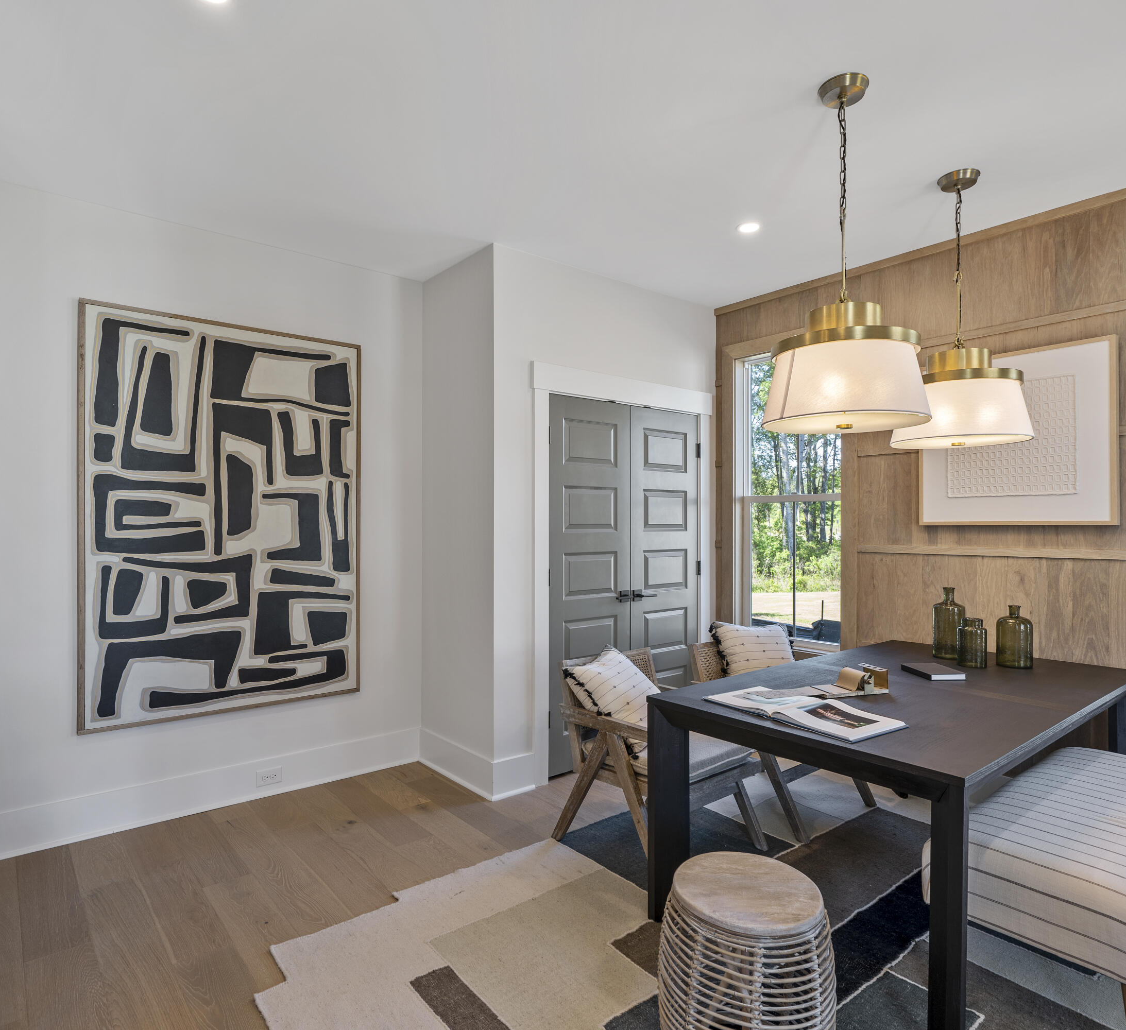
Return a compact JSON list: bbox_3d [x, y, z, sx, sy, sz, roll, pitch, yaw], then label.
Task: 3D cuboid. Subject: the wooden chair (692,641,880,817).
[{"bbox_3d":[1.049,1.024,3.361,0.652,0.767,0.692,0,-1,-39],"label":"wooden chair"}]

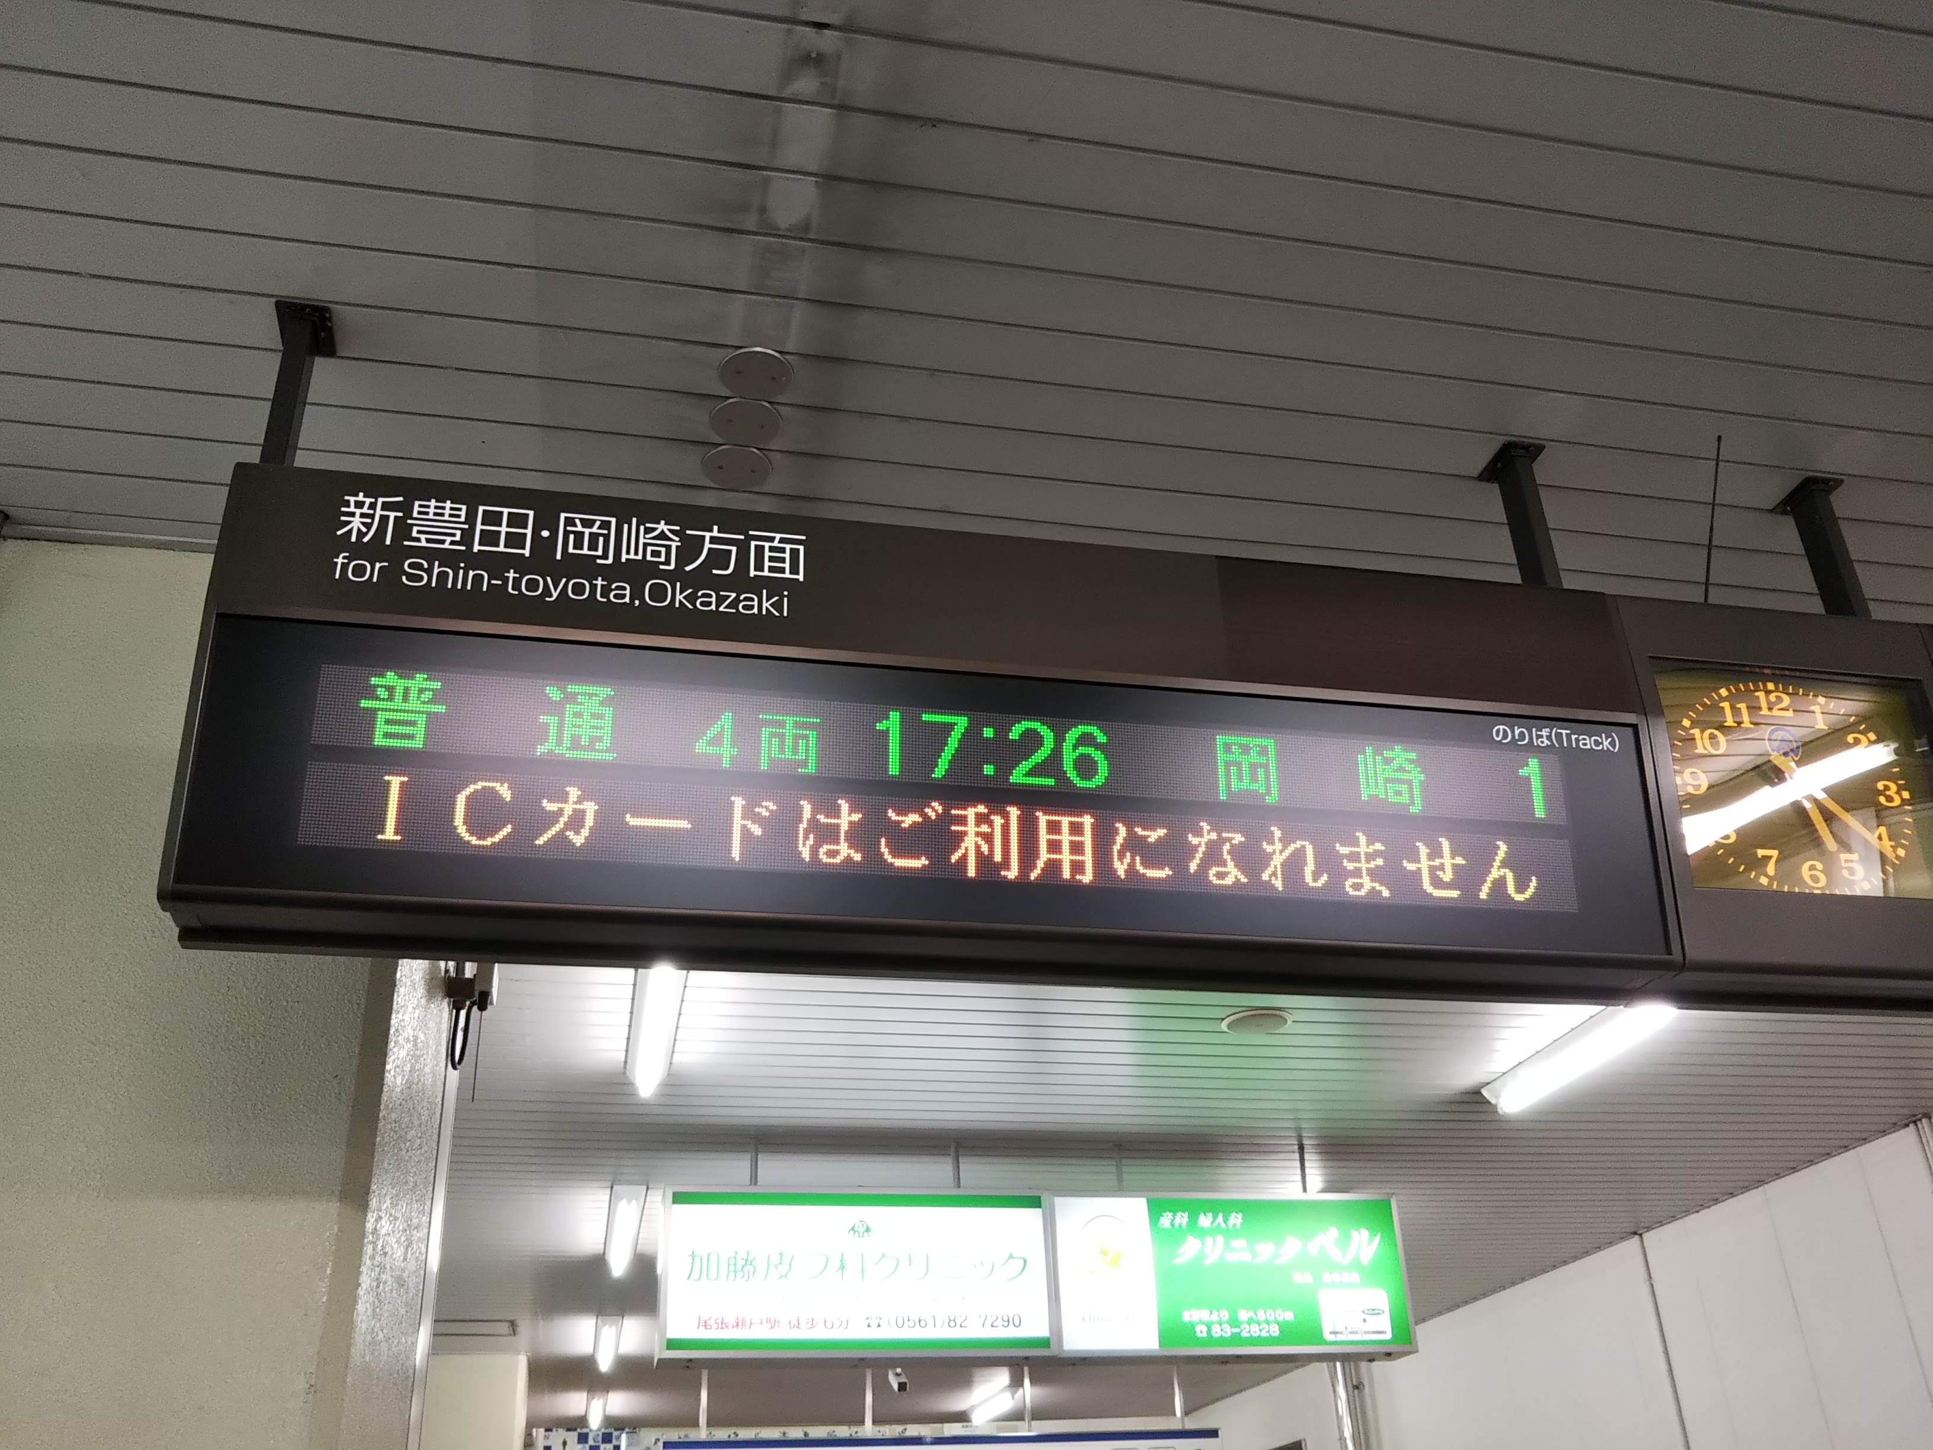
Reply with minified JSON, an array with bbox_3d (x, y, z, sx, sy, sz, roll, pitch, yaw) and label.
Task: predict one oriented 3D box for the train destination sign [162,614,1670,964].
[{"bbox_3d":[0.019,0.108,2.052,1.797,0.332,0.130,4,-20,-12],"label":"train destination sign"}]

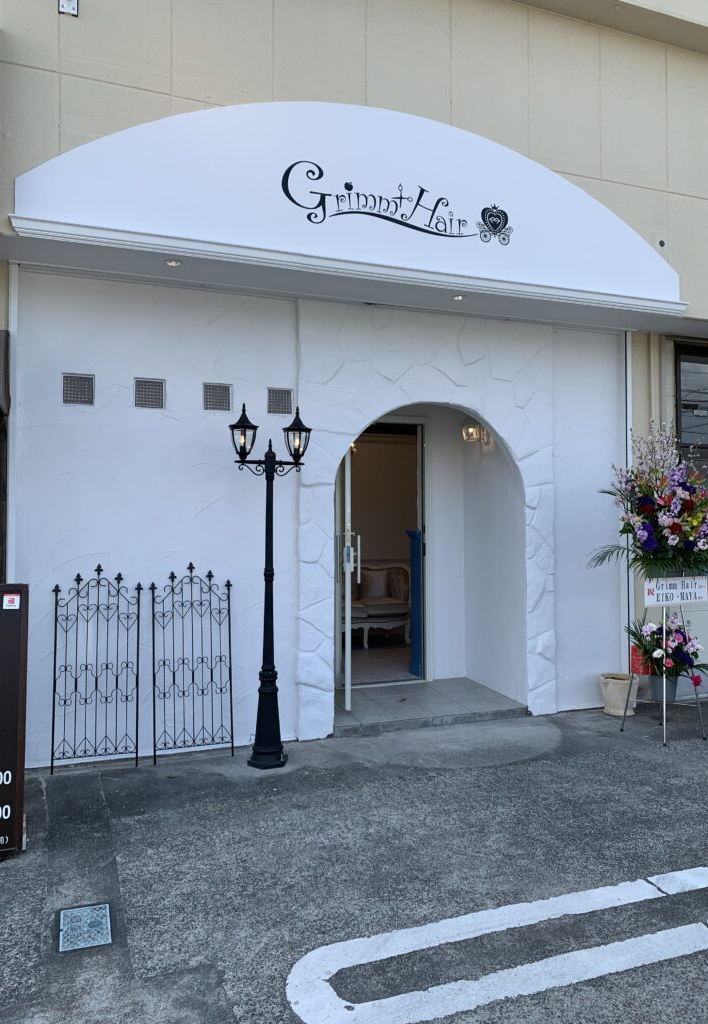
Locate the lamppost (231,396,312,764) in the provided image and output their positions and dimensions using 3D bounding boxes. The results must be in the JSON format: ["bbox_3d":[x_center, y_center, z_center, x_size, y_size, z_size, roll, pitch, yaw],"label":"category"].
[{"bbox_3d":[-0.518,0.445,4.820,0.545,2.233,0.253,0,-2,-21],"label":"lamppost"}]

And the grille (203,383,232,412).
[{"bbox_3d":[-0.920,-0.769,5.190,0.201,0.191,0.043,0,-2,-21],"label":"grille"}]

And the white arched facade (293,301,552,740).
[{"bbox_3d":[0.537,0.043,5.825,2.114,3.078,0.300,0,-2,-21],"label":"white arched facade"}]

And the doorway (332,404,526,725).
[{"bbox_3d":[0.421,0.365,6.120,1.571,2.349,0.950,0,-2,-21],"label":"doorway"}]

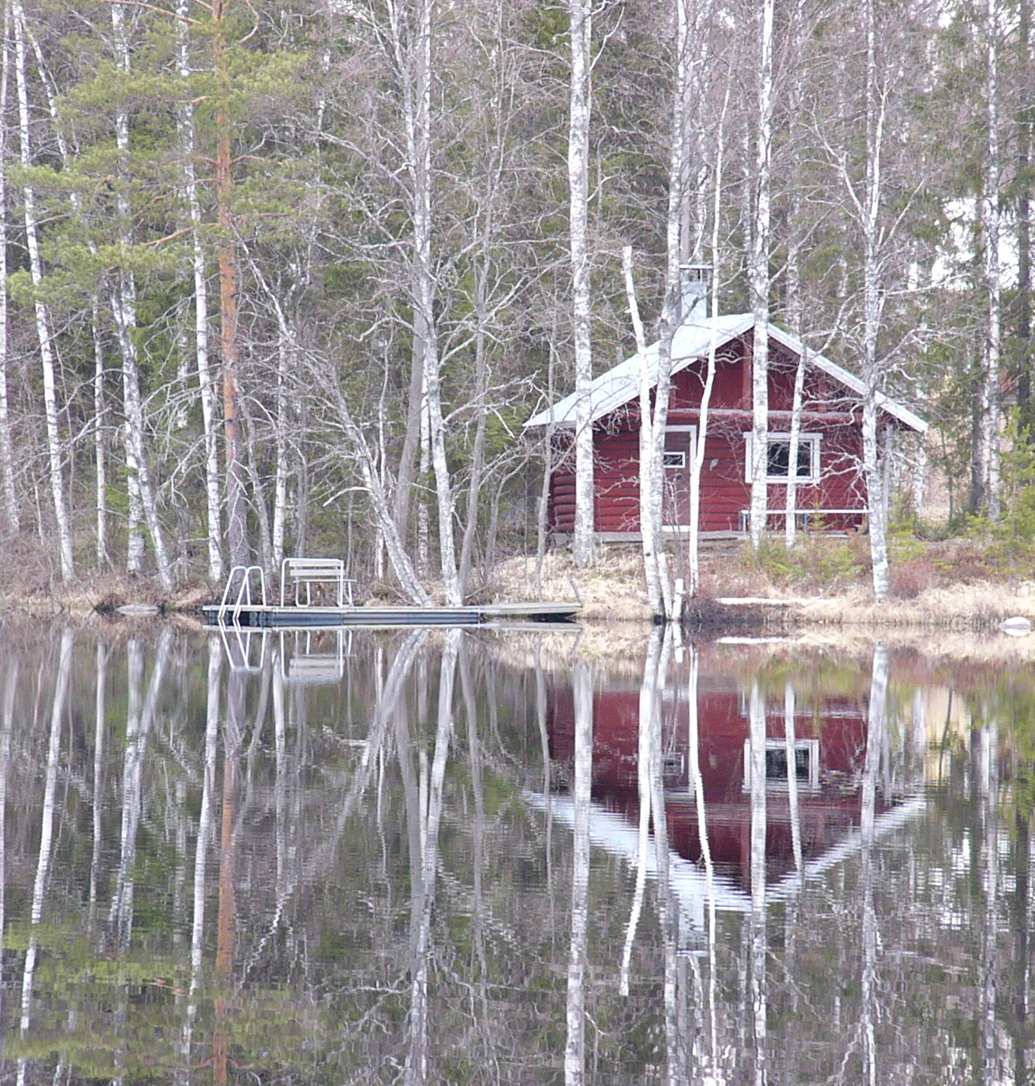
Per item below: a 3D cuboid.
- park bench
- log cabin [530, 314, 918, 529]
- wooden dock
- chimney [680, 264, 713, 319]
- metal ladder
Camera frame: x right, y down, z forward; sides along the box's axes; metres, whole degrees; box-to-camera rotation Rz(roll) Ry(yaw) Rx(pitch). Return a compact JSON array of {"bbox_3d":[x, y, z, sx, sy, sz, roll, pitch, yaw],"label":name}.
[{"bbox_3d":[-3.609,0.710,142.500,1.250,0.870,0.520,0,0,-36],"label":"park bench"},{"bbox_3d":[4.000,-2.260,154.300,6.800,4.250,5.400,0,0,-12],"label":"log cabin"},{"bbox_3d":[-2.240,1.290,143.900,6.800,0.360,2.100,0,0,-37],"label":"wooden dock"},{"bbox_3d":[3.525,-4.941,155.900,0.580,1.130,0.580,0,0,-12],"label":"chimney"},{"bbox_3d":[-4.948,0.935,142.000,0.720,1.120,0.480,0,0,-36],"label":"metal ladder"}]

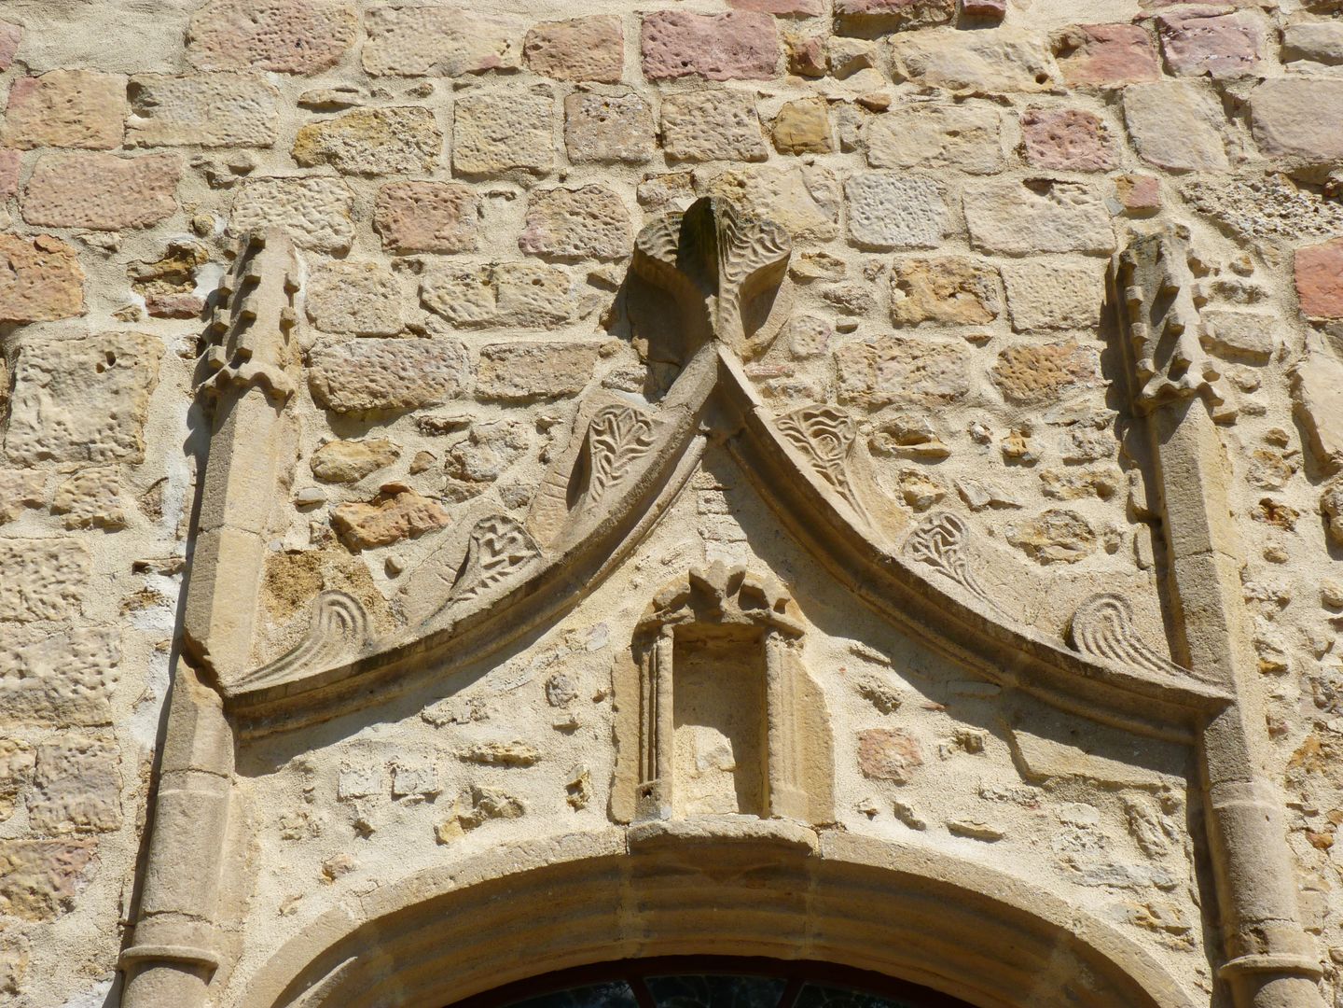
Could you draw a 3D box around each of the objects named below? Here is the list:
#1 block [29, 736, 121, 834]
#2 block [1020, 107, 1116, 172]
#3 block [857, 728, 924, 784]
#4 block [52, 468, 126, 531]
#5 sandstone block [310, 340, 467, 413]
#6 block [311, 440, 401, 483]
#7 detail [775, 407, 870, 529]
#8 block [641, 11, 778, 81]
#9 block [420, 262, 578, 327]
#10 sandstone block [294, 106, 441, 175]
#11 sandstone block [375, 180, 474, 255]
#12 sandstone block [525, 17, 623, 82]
[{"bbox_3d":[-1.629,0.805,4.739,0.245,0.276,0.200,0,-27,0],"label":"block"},{"bbox_3d":[1.184,-1.040,5.181,0.280,0.244,0.200,0,-28,0],"label":"block"},{"bbox_3d":[0.535,0.647,4.246,0.159,0.143,0.140,0,-28,0],"label":"block"},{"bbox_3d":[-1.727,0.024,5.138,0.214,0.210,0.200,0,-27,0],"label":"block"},{"bbox_3d":[-0.780,-0.312,4.762,0.435,0.243,0.180,0,-27,0],"label":"sandstone block"},{"bbox_3d":[-0.843,-0.085,4.616,0.238,0.138,0.130,0,-27,0],"label":"block"},{"bbox_3d":[0.393,-0.077,4.465,0.247,0.359,0.110,0,-27,0],"label":"detail"},{"bbox_3d":[0.116,-1.361,5.308,0.421,0.282,0.180,0,-27,0],"label":"block"},{"bbox_3d":[-0.481,-0.549,4.885,0.446,0.228,0.180,0,-27,0],"label":"block"},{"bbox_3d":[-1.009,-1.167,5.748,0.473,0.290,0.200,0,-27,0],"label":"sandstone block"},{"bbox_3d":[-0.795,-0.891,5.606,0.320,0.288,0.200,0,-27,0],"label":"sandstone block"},{"bbox_3d":[-0.298,-1.350,5.297,0.298,0.260,0.170,0,-27,0],"label":"sandstone block"}]

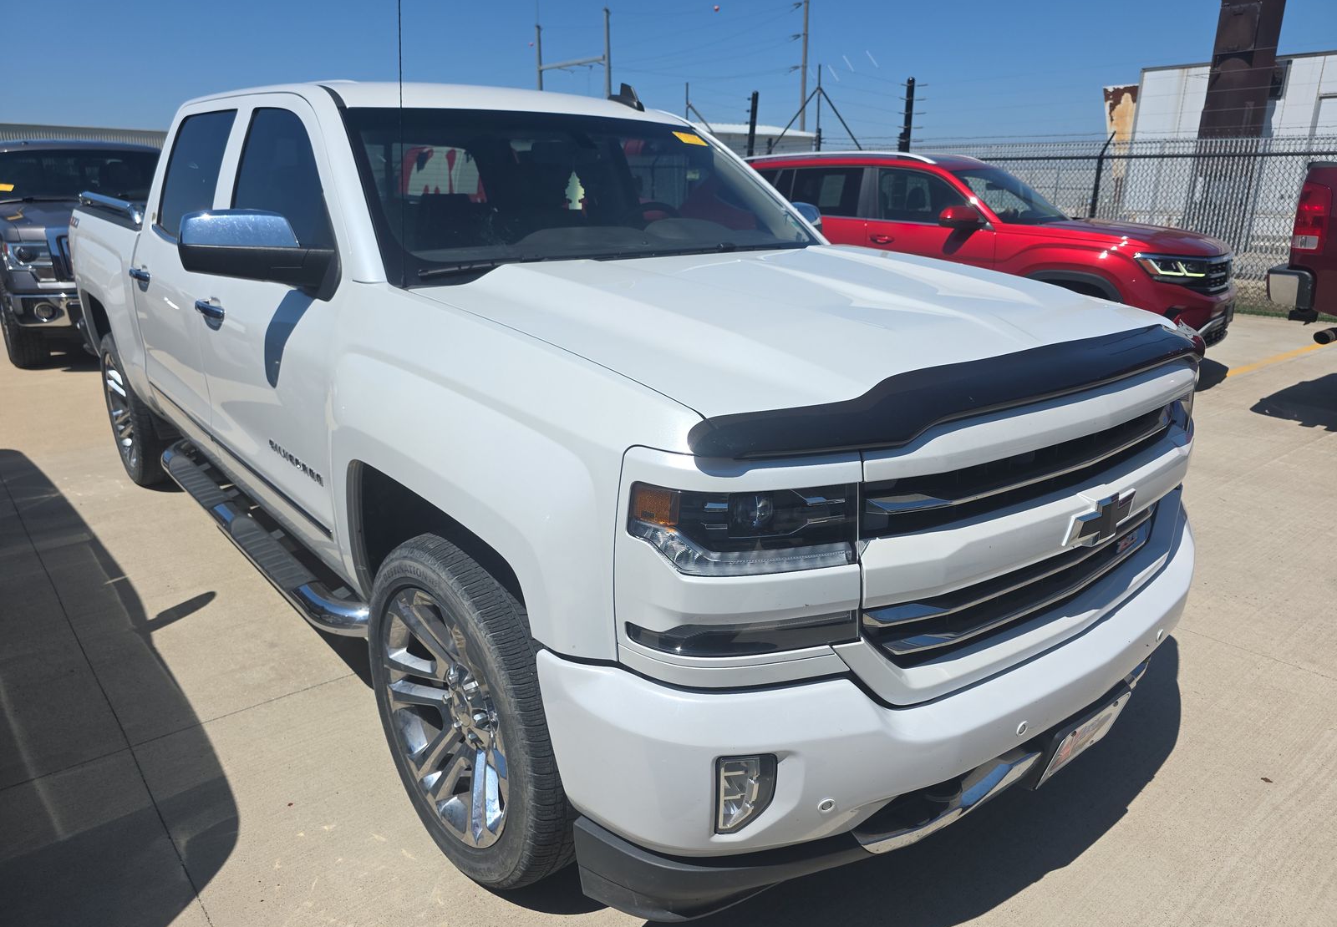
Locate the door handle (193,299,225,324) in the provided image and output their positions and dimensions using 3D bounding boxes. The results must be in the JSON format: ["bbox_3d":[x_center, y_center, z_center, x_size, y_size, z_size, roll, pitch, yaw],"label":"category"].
[{"bbox_3d":[-1.468,-0.498,2.854,0.060,0.050,0.220,-14,23,-38],"label":"door handle"}]

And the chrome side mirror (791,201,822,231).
[{"bbox_3d":[0.528,-0.910,3.469,0.340,0.225,0.220,-14,22,-38],"label":"chrome side mirror"}]

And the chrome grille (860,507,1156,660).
[{"bbox_3d":[0.820,0.215,1.883,1.160,0.180,0.150,-14,23,-38],"label":"chrome grille"}]

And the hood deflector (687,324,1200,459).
[{"bbox_3d":[0.733,-0.182,1.779,1.750,0.130,0.270,-14,22,-38],"label":"hood deflector"}]

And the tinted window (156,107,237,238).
[{"bbox_3d":[-1.809,-1.094,3.404,0.050,0.490,0.770,11,6,-43],"label":"tinted window"}]

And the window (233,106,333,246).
[{"bbox_3d":[-1.125,-0.840,2.642,0.050,0.490,0.970,11,6,-43],"label":"window"}]

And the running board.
[{"bbox_3d":[-1.414,0.184,3.034,0.220,0.120,2.160,-14,22,-38],"label":"running board"}]

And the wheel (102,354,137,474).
[{"bbox_3d":[-2.800,-0.300,4.743,0.220,0.610,0.610,-14,23,-38],"label":"wheel"}]

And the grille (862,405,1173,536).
[{"bbox_3d":[0.787,-0.014,1.762,1.170,0.130,0.170,-14,22,-38],"label":"grille"}]

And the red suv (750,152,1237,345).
[{"bbox_3d":[2.390,-1.965,8.270,4.970,1.730,1.990,14,22,36],"label":"red suv"}]

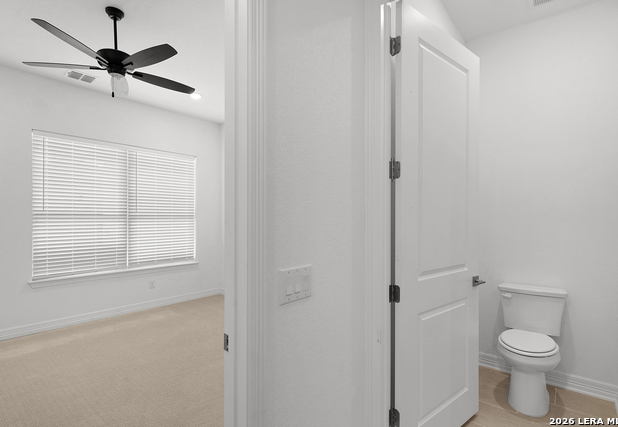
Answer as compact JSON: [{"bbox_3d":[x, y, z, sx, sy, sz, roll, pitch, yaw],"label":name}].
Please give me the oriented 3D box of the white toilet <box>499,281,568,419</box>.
[{"bbox_3d":[1.609,0.976,2.215,0.440,0.760,0.690,-1,-1,41],"label":"white toilet"}]

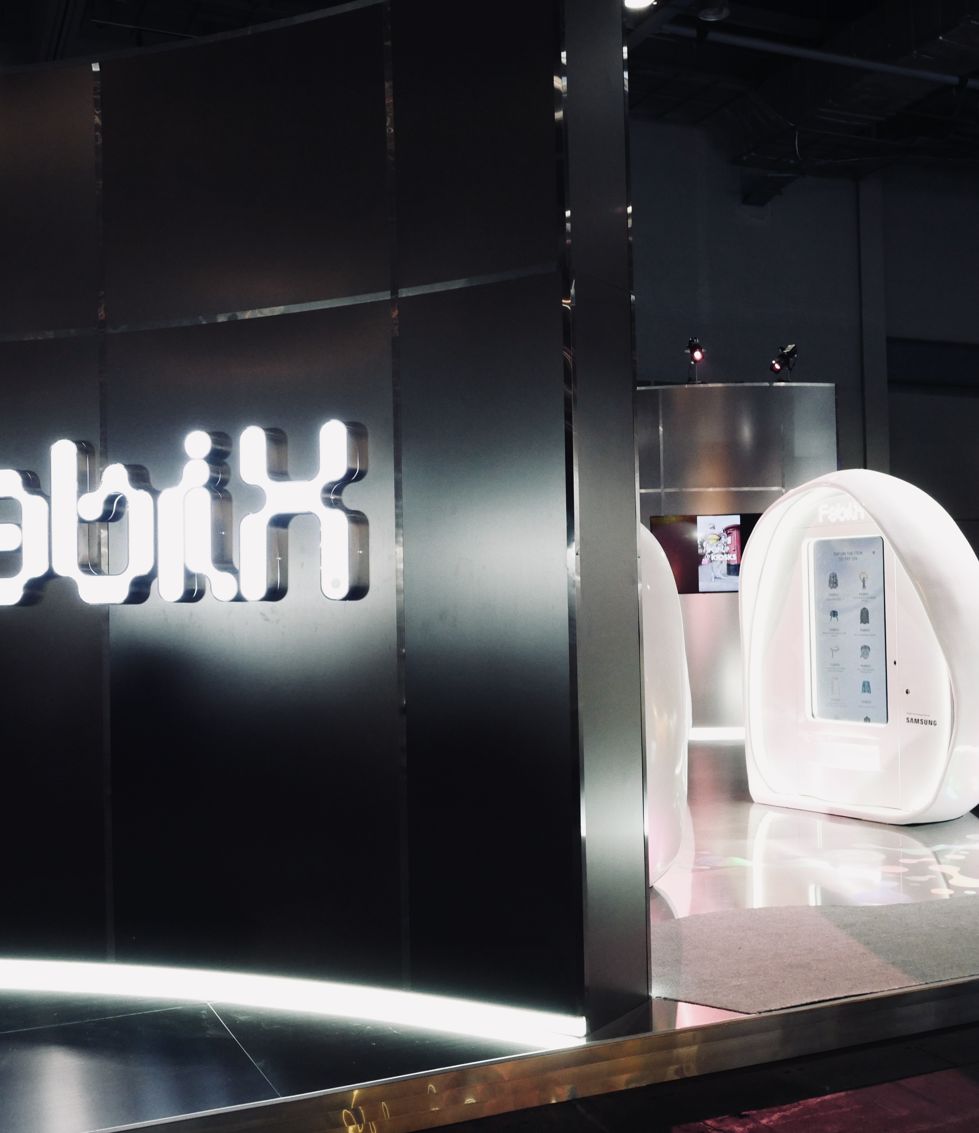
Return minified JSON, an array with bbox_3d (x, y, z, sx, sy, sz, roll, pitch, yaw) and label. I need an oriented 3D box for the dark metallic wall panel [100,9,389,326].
[{"bbox_3d":[-0.928,-1.466,4.891,1.229,1.034,0.060,-2,-2,21],"label":"dark metallic wall panel"}]

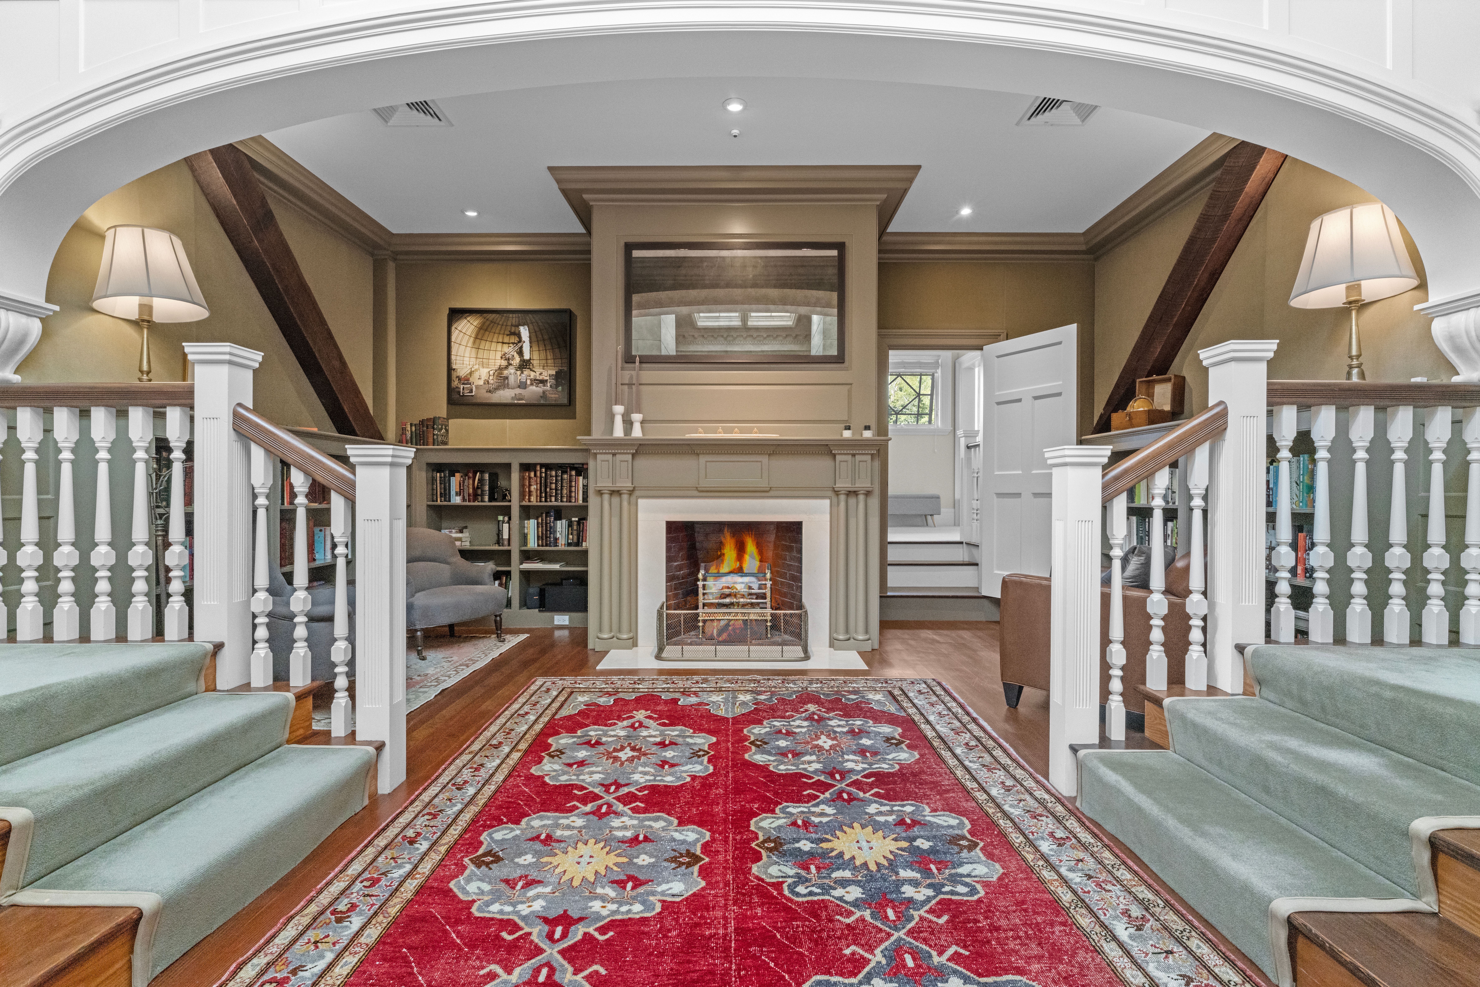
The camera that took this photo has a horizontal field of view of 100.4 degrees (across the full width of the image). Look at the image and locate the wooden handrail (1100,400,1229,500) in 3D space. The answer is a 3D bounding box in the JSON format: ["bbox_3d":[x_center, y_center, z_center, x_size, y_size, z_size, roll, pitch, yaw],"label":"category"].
[{"bbox_3d":[1.482,-0.137,2.193,0.570,0.088,0.067,-31,0,0],"label":"wooden handrail"}]

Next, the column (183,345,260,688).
[{"bbox_3d":[-1.869,0.083,2.240,0.162,1.220,0.160,0,0,0],"label":"column"}]

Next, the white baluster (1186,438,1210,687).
[{"bbox_3d":[1.611,0.254,2.172,0.043,0.865,0.043,0,0,-1],"label":"white baluster"}]

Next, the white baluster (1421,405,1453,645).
[{"bbox_3d":[2.473,0.114,2.190,0.046,0.840,0.046,0,0,0],"label":"white baluster"}]

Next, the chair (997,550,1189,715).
[{"bbox_3d":[1.845,0.620,2.920,0.780,0.830,0.860,0,0,-37],"label":"chair"}]

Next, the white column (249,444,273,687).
[{"bbox_3d":[-1.731,0.260,2.235,0.046,0.870,0.046,0,0,0],"label":"white column"}]

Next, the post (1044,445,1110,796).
[{"bbox_3d":[1.208,0.444,2.205,0.158,1.215,0.160,0,0,0],"label":"post"}]

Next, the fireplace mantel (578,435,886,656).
[{"bbox_3d":[-0.036,0.341,4.080,2.020,1.400,0.260,0,0,-1],"label":"fireplace mantel"}]

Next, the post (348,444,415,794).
[{"bbox_3d":[-1.277,0.440,2.210,0.155,1.214,0.155,0,0,-1],"label":"post"}]

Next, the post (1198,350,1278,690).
[{"bbox_3d":[1.776,0.085,2.200,0.160,1.220,0.160,0,0,0],"label":"post"}]

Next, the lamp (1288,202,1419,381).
[{"bbox_3d":[2.490,-0.735,2.500,0.385,0.770,0.385,0,0,0],"label":"lamp"}]

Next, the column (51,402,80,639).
[{"bbox_3d":[-2.389,0.108,2.190,0.043,0.820,0.043,0,0,-1],"label":"column"}]

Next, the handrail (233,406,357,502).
[{"bbox_3d":[-1.582,-0.144,2.240,0.550,0.084,0.080,32,0,0],"label":"handrail"}]

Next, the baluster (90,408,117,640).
[{"bbox_3d":[-2.259,0.108,2.190,0.043,0.820,0.043,0,0,-1],"label":"baluster"}]

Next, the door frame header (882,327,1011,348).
[{"bbox_3d":[1.610,-1.252,5.000,1.130,0.155,0.080,0,0,0],"label":"door frame header"}]

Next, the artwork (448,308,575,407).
[{"bbox_3d":[-1.863,-1.102,5.020,0.990,0.795,0.050,0,0,-1],"label":"artwork"}]

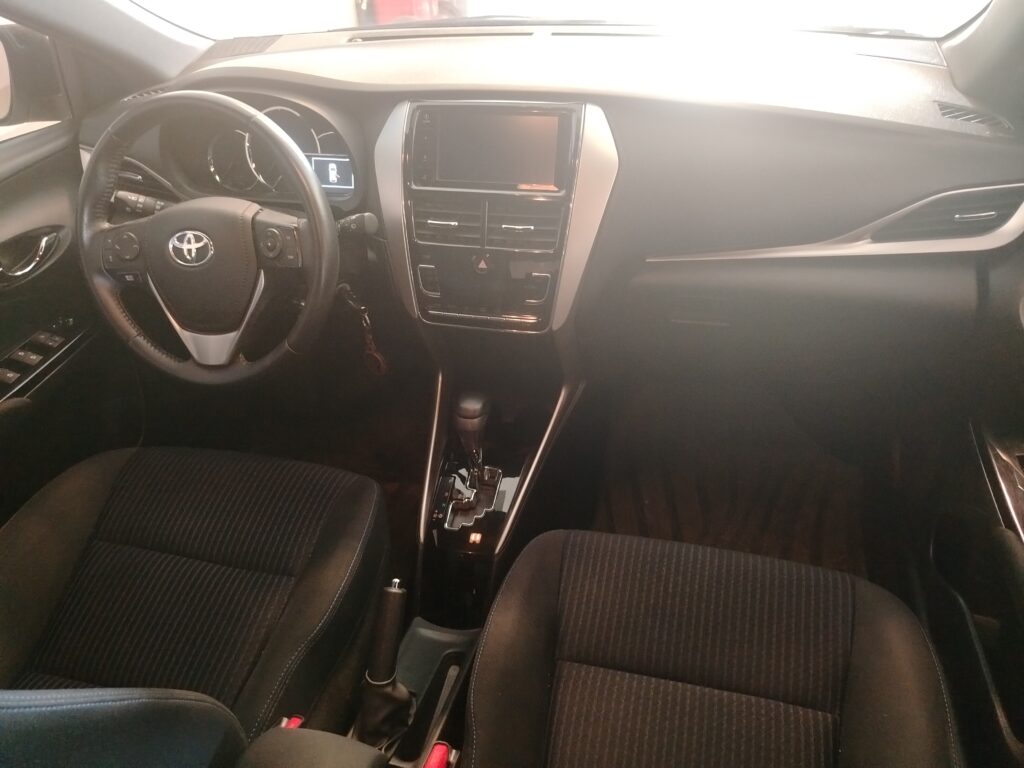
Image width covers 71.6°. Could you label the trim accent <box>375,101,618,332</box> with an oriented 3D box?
[{"bbox_3d":[-0.029,-0.223,0.965,0.333,0.295,0.065,6,13,11],"label":"trim accent"}]

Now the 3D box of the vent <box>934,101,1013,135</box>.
[{"bbox_3d":[0.574,-0.327,0.878,0.090,0.020,0.042,16,42,4],"label":"vent"}]

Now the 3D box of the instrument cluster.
[{"bbox_3d":[-0.361,-0.342,1.036,0.305,0.150,0.070,6,16,11],"label":"instrument cluster"}]

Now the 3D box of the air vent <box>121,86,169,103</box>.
[{"bbox_3d":[-0.587,-0.443,1.112,0.090,0.020,0.042,-5,38,18],"label":"air vent"}]

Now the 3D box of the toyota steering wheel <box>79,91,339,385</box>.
[{"bbox_3d":[-0.395,-0.188,0.946,0.370,0.370,0.100,6,16,11],"label":"toyota steering wheel"}]

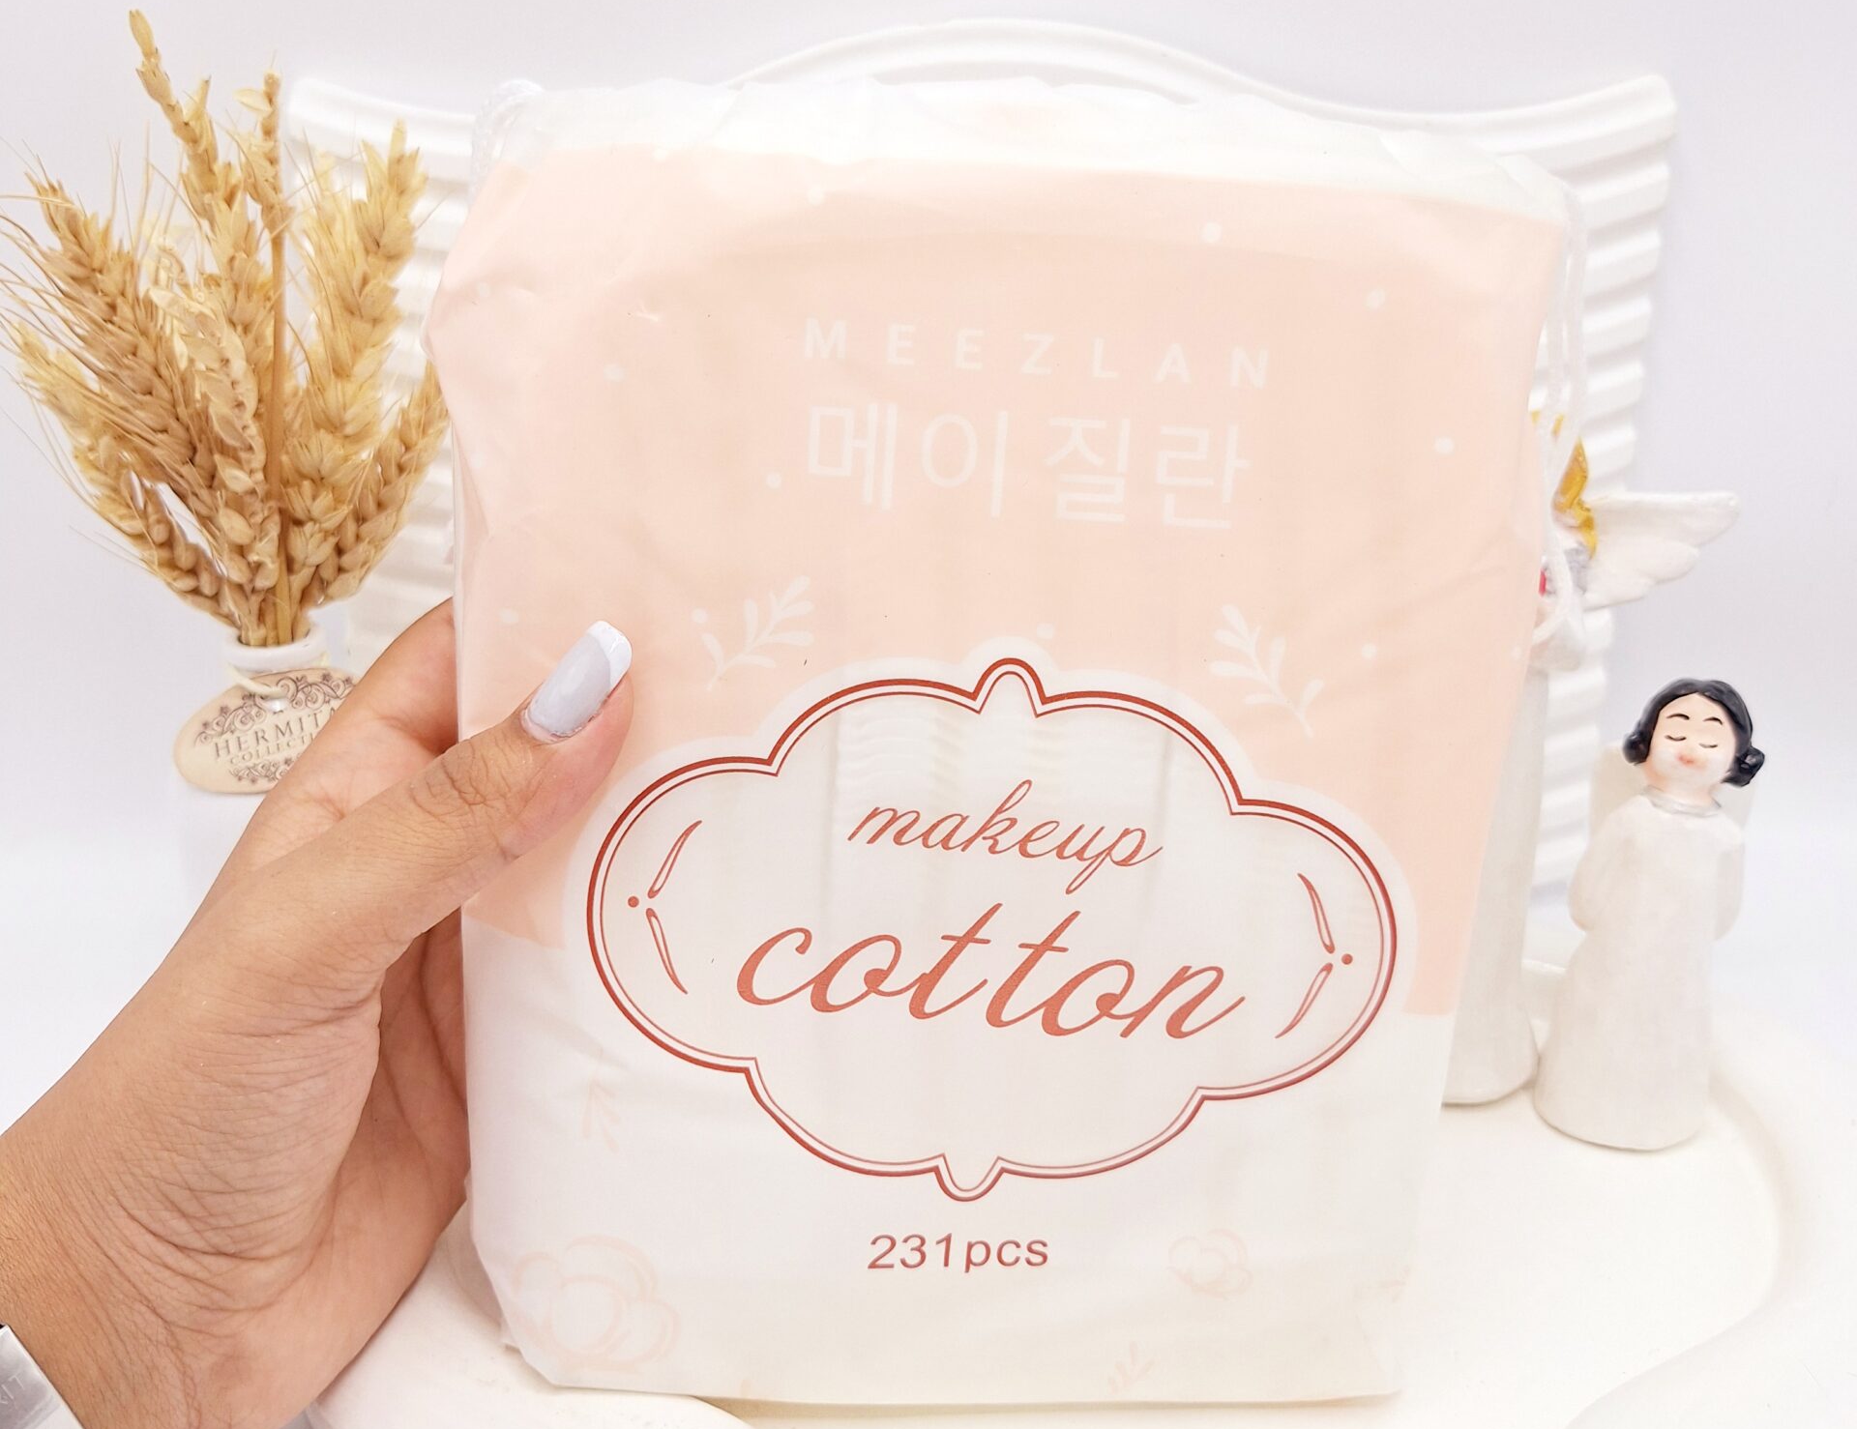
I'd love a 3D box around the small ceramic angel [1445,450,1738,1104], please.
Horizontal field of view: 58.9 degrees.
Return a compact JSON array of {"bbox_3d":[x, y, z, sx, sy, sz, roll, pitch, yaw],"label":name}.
[{"bbox_3d":[0.134,0.008,0.391,0.108,0.161,0.046,1,17,5],"label":"small ceramic angel"}]

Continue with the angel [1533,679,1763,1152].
[{"bbox_3d":[0.167,0.042,0.382,0.045,0.102,0.043,2,17,8],"label":"angel"}]

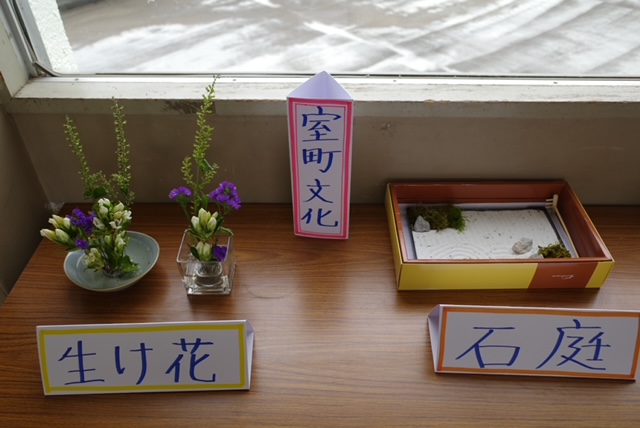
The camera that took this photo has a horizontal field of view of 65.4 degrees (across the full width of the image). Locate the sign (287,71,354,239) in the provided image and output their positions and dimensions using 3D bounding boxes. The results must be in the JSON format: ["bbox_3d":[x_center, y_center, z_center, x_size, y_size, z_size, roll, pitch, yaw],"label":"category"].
[{"bbox_3d":[0.004,-0.068,0.637,0.073,0.210,0.066,3,42,4],"label":"sign"}]

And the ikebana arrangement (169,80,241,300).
[{"bbox_3d":[-0.128,-0.019,0.545,0.085,0.264,0.078,-1,42,0],"label":"ikebana arrangement"}]

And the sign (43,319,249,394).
[{"bbox_3d":[-0.179,0.136,0.521,0.210,0.065,0.075,-1,42,-1],"label":"sign"}]

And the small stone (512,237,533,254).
[{"bbox_3d":[0.260,0.041,0.640,0.025,0.015,0.017,-9,42,-9],"label":"small stone"}]

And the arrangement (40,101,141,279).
[{"bbox_3d":[-0.259,-0.017,0.552,0.126,0.236,0.090,-1,42,0],"label":"arrangement"}]

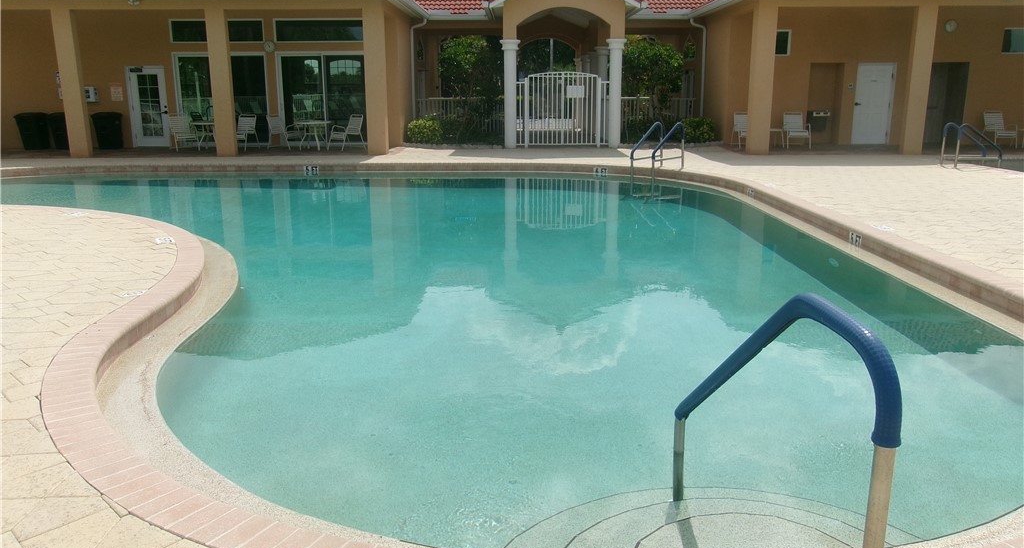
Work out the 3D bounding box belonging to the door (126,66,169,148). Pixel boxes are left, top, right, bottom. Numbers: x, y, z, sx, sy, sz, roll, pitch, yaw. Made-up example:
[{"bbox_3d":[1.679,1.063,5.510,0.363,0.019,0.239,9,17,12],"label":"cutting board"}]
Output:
[{"bbox_3d":[-9.706,-4.430,21.289,1.000,2.080,0.120,-1,13,-3],"label":"door"}]

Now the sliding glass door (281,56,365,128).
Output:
[{"bbox_3d":[-5.087,-4.664,21.496,2.350,2.400,0.140,-1,13,-3],"label":"sliding glass door"}]

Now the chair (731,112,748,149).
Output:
[{"bbox_3d":[5.787,-3.516,19.495,0.600,0.870,0.680,0,13,0],"label":"chair"}]

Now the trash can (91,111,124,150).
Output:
[{"bbox_3d":[-10.114,-3.611,20.075,0.570,0.910,0.620,0,13,0],"label":"trash can"}]

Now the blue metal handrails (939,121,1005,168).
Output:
[{"bbox_3d":[8.471,-2.361,14.653,0.880,0.830,0.450,0,13,0],"label":"blue metal handrails"}]

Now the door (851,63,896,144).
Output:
[{"bbox_3d":[9.313,-4.418,20.644,1.000,2.080,0.080,0,13,0],"label":"door"}]

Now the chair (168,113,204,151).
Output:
[{"bbox_3d":[-8.234,-3.576,20.205,0.600,0.890,0.660,-11,17,-39],"label":"chair"}]

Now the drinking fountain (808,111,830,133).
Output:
[{"bbox_3d":[8.226,-4.095,21.386,0.480,0.500,0.450,0,13,0],"label":"drinking fountain"}]

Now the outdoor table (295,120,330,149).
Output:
[{"bbox_3d":[-4.813,-3.373,19.385,0.920,0.720,0.920,0,13,0],"label":"outdoor table"}]

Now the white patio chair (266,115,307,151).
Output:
[{"bbox_3d":[-5.679,-3.583,20.206,0.660,0.880,0.600,8,15,31],"label":"white patio chair"}]

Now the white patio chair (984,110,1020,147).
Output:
[{"bbox_3d":[11.817,-3.503,19.339,0.600,0.870,0.680,-2,13,-8],"label":"white patio chair"}]

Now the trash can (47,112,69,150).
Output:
[{"bbox_3d":[-11.634,-3.752,20.879,0.600,0.960,0.680,0,13,0],"label":"trash can"}]

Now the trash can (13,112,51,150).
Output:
[{"bbox_3d":[-12.014,-3.599,20.055,0.570,0.910,0.620,0,13,0],"label":"trash can"}]

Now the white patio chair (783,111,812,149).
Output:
[{"bbox_3d":[6.917,-3.503,19.417,0.600,0.870,0.680,0,13,0],"label":"white patio chair"}]

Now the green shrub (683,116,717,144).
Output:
[{"bbox_3d":[4.935,-3.873,21.331,0.920,0.740,0.900,0,13,0],"label":"green shrub"}]

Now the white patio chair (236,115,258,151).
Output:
[{"bbox_3d":[-6.804,-3.578,20.206,0.600,0.880,0.660,4,14,19],"label":"white patio chair"}]

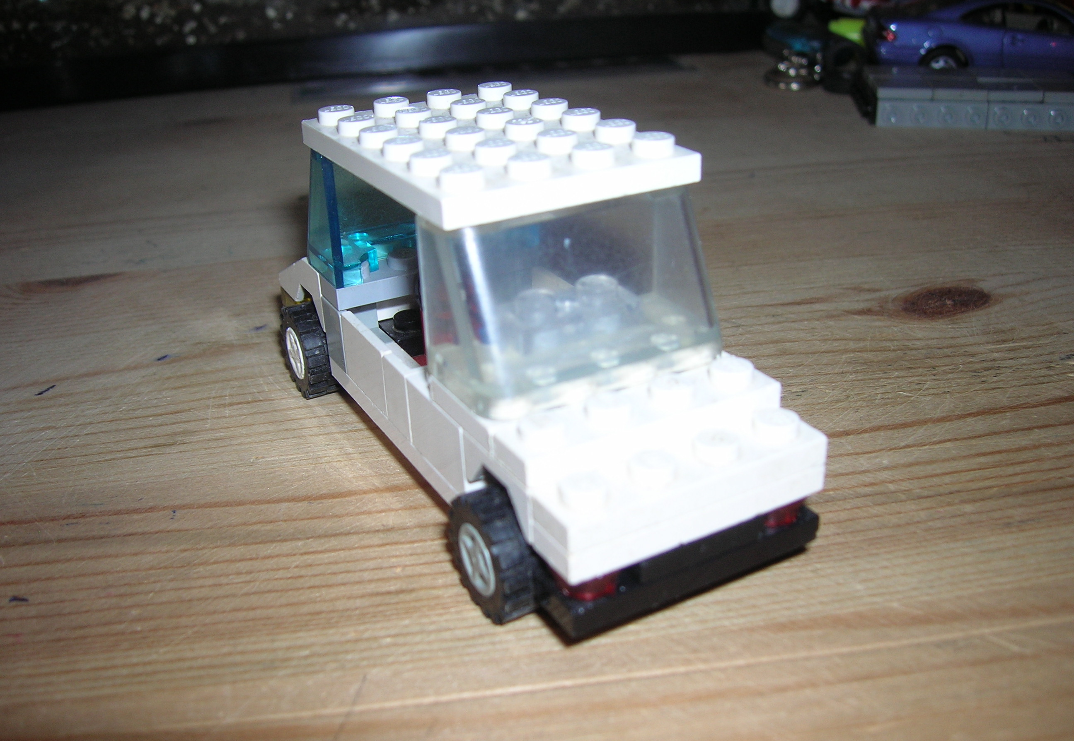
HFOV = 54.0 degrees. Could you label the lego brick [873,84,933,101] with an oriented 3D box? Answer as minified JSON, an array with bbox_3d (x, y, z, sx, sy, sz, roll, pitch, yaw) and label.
[{"bbox_3d":[0.113,-0.087,0.326,0.016,0.003,0.012,3,26,11],"label":"lego brick"}]

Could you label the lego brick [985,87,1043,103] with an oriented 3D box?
[{"bbox_3d":[0.144,-0.084,0.320,0.016,0.003,0.012,3,26,11],"label":"lego brick"}]

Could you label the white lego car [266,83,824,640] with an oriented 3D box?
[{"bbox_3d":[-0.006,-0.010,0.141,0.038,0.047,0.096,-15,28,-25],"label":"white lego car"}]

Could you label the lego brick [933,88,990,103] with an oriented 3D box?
[{"bbox_3d":[0.129,-0.086,0.323,0.016,0.003,0.012,3,26,11],"label":"lego brick"}]

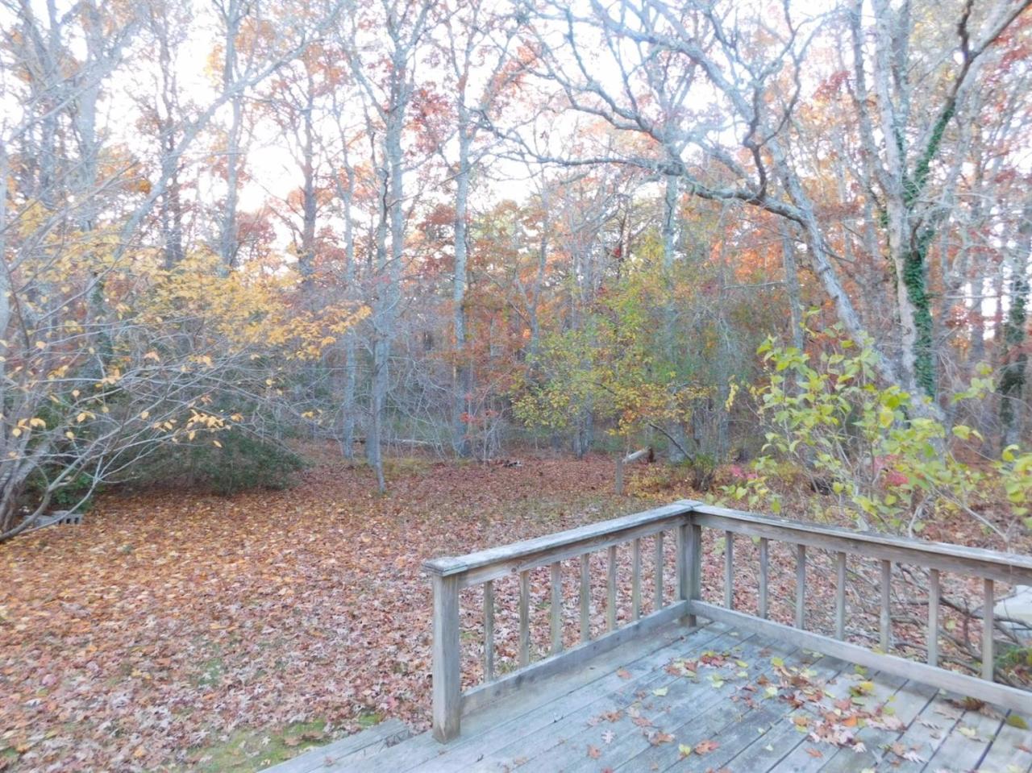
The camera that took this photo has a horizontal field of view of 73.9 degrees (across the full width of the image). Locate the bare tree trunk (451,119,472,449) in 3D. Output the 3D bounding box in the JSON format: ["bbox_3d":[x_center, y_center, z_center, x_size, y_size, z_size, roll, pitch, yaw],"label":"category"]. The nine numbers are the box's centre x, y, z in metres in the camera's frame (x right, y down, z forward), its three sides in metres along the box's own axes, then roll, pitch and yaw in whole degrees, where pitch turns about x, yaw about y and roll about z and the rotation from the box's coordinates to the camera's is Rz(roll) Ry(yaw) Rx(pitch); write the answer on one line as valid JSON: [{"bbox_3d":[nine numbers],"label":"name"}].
[{"bbox_3d":[-1.205,-2.100,15.400,0.420,7.360,0.400,0,1,0],"label":"bare tree trunk"}]

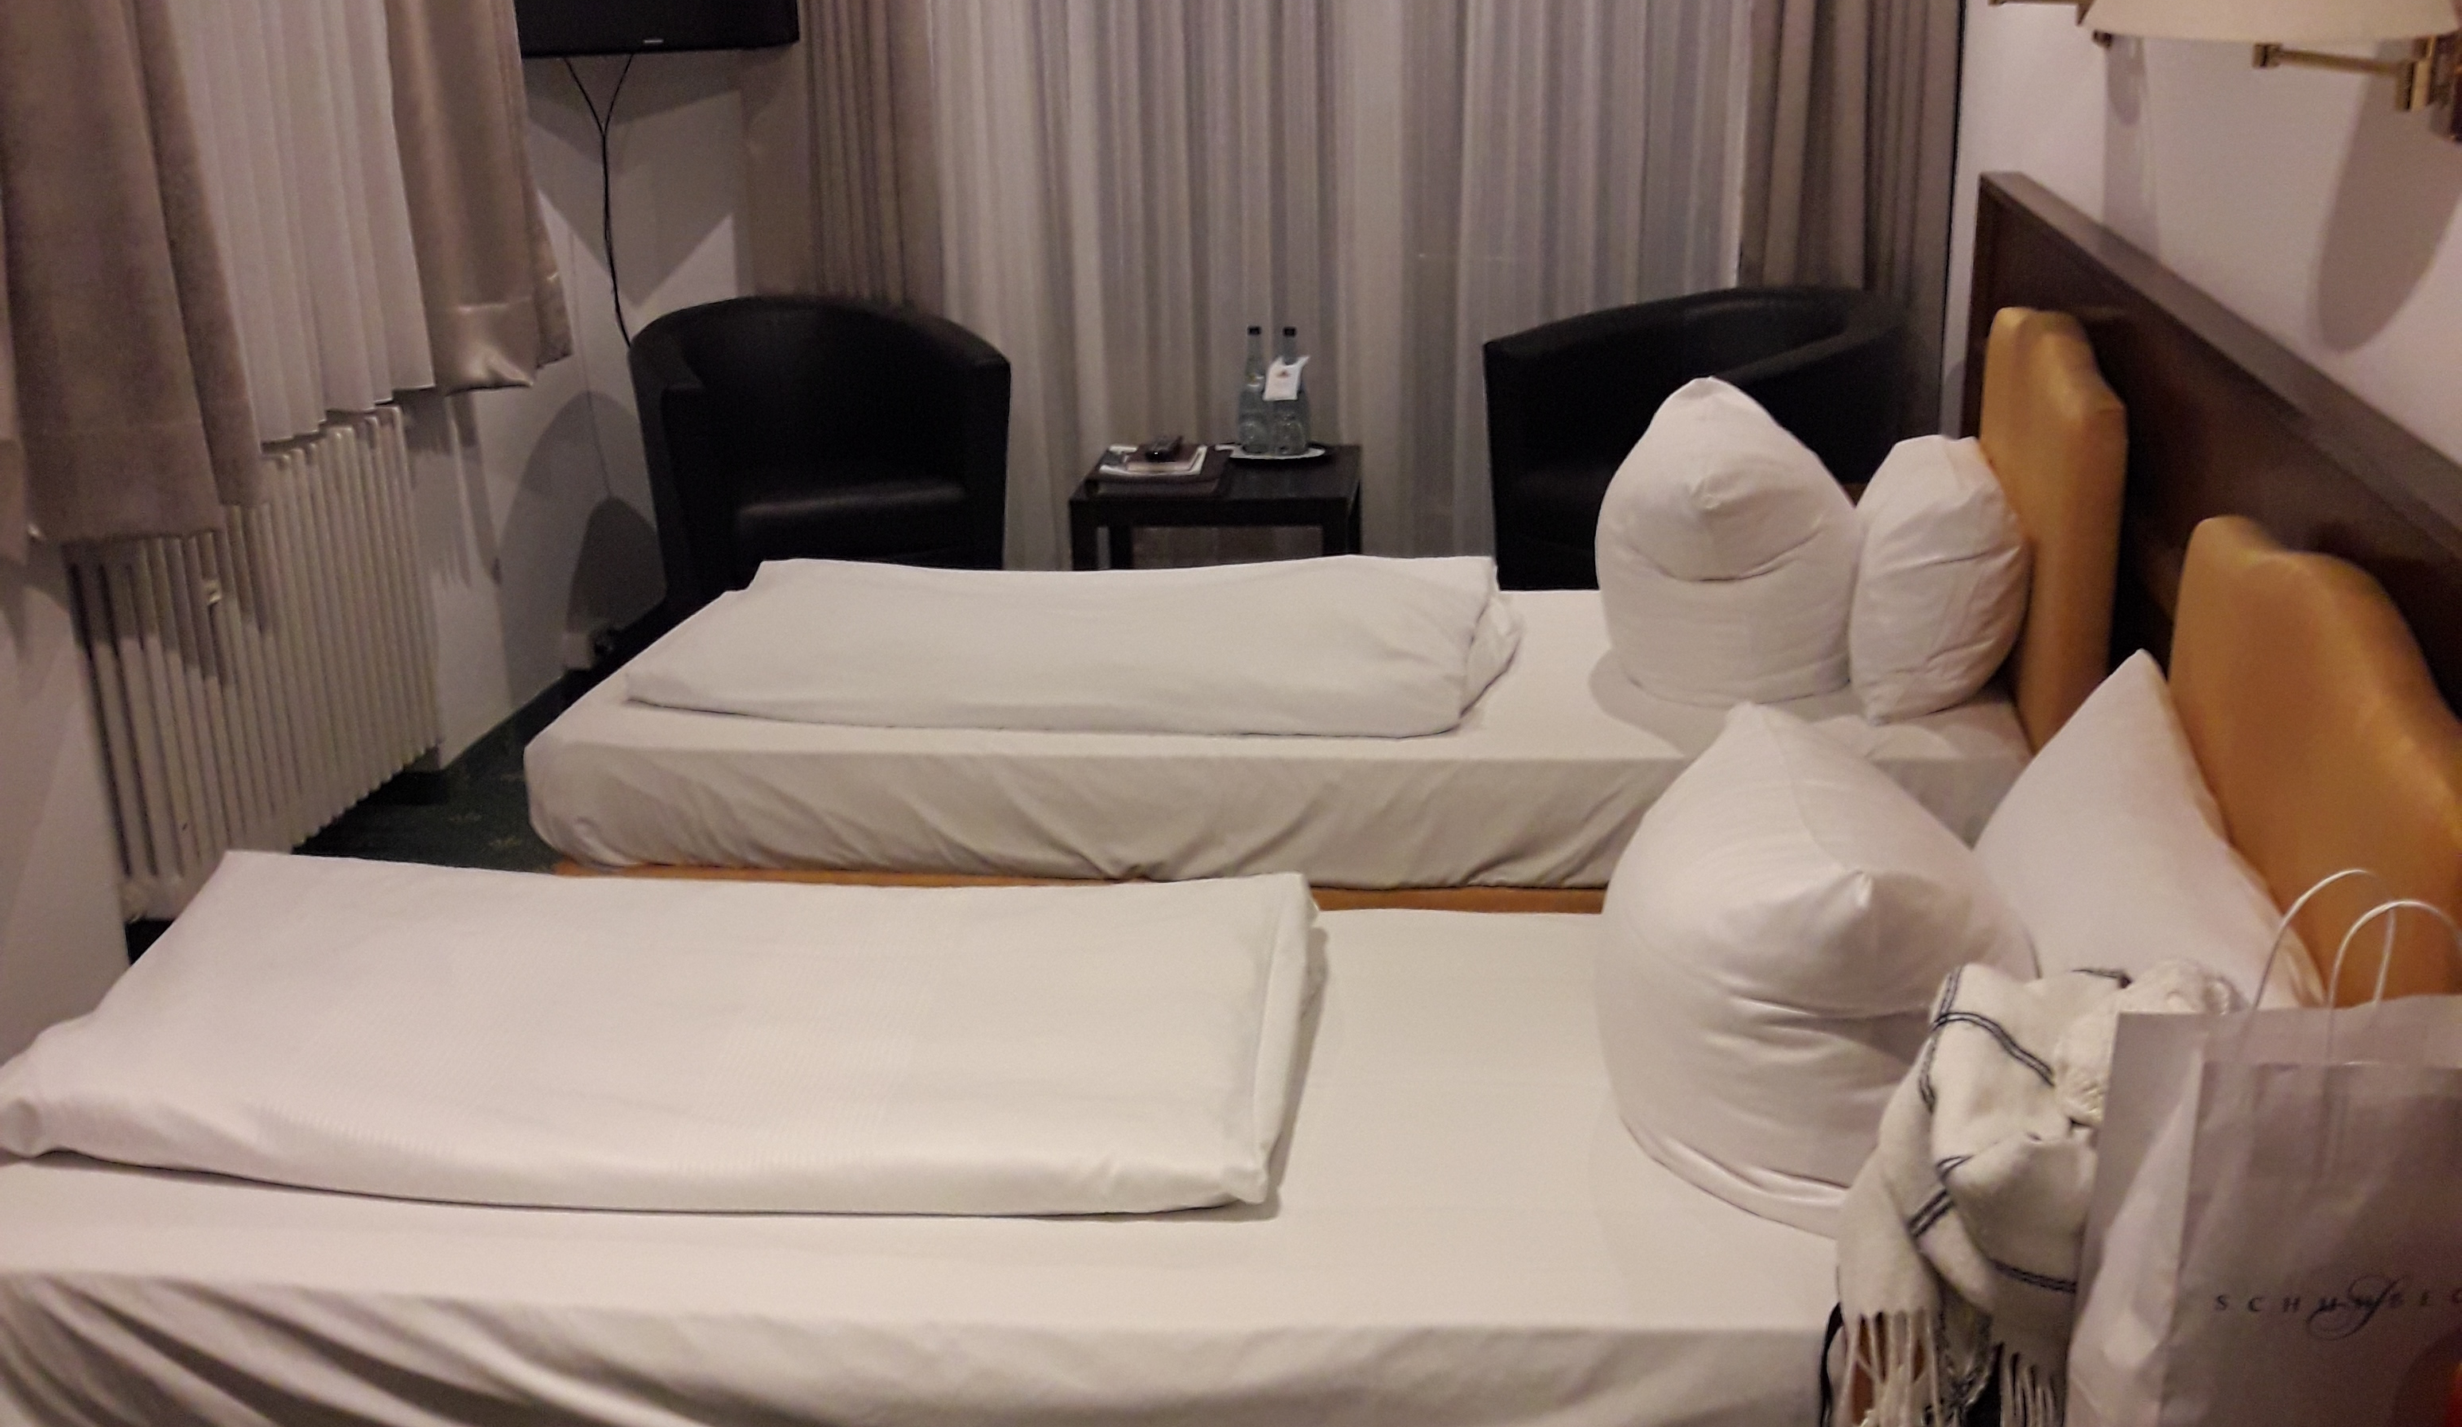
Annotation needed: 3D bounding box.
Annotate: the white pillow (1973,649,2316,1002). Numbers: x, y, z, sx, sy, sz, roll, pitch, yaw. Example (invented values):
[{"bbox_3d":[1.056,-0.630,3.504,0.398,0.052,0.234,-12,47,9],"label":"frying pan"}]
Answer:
[{"bbox_3d":[0.803,0.184,2.395,0.200,0.370,0.730,14,18,3],"label":"white pillow"}]

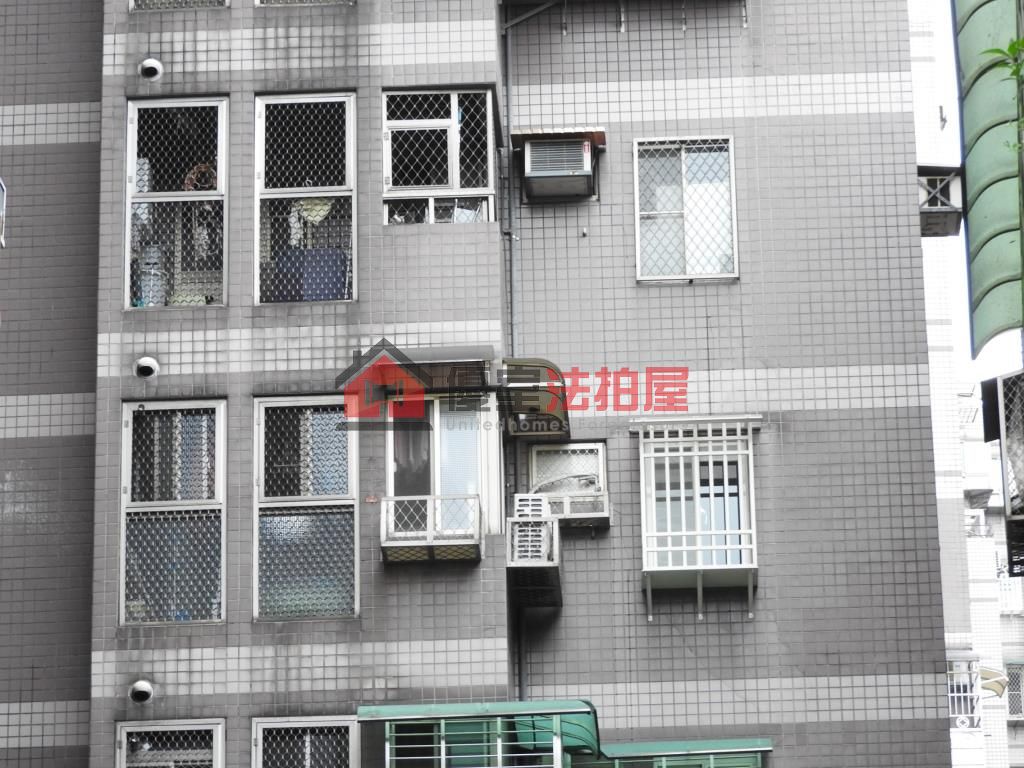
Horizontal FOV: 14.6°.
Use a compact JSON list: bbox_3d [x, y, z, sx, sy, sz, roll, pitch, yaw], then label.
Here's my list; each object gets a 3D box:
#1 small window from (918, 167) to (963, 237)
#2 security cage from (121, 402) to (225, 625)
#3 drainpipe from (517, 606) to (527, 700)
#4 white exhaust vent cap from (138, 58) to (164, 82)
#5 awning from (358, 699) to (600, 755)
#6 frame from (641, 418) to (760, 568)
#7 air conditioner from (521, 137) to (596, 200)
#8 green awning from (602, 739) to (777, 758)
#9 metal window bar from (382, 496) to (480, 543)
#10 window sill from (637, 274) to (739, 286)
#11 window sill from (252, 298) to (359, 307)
[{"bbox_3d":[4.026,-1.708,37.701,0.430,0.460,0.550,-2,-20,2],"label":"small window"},{"bbox_3d":[-3.051,1.167,36.054,0.955,2.117,0.100,-2,-20,2],"label":"security cage"},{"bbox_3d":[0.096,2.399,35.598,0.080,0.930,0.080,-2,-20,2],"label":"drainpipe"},{"bbox_3d":[-3.378,-2.937,37.417,0.205,0.205,0.140,-2,-20,2],"label":"white exhaust vent cap"},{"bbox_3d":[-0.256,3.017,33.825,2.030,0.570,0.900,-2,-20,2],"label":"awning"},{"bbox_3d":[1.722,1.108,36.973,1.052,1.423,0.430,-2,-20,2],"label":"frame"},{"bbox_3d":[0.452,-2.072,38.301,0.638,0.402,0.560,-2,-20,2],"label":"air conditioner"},{"bbox_3d":[1.587,3.307,36.241,1.555,0.267,0.500,-2,-20,2],"label":"green awning"},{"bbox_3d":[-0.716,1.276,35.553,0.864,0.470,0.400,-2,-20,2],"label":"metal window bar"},{"bbox_3d":[1.615,-0.972,36.750,0.940,0.070,0.150,-2,-20,2],"label":"window sill"},{"bbox_3d":[-1.818,-0.731,35.282,0.910,0.070,0.120,-2,-20,2],"label":"window sill"}]

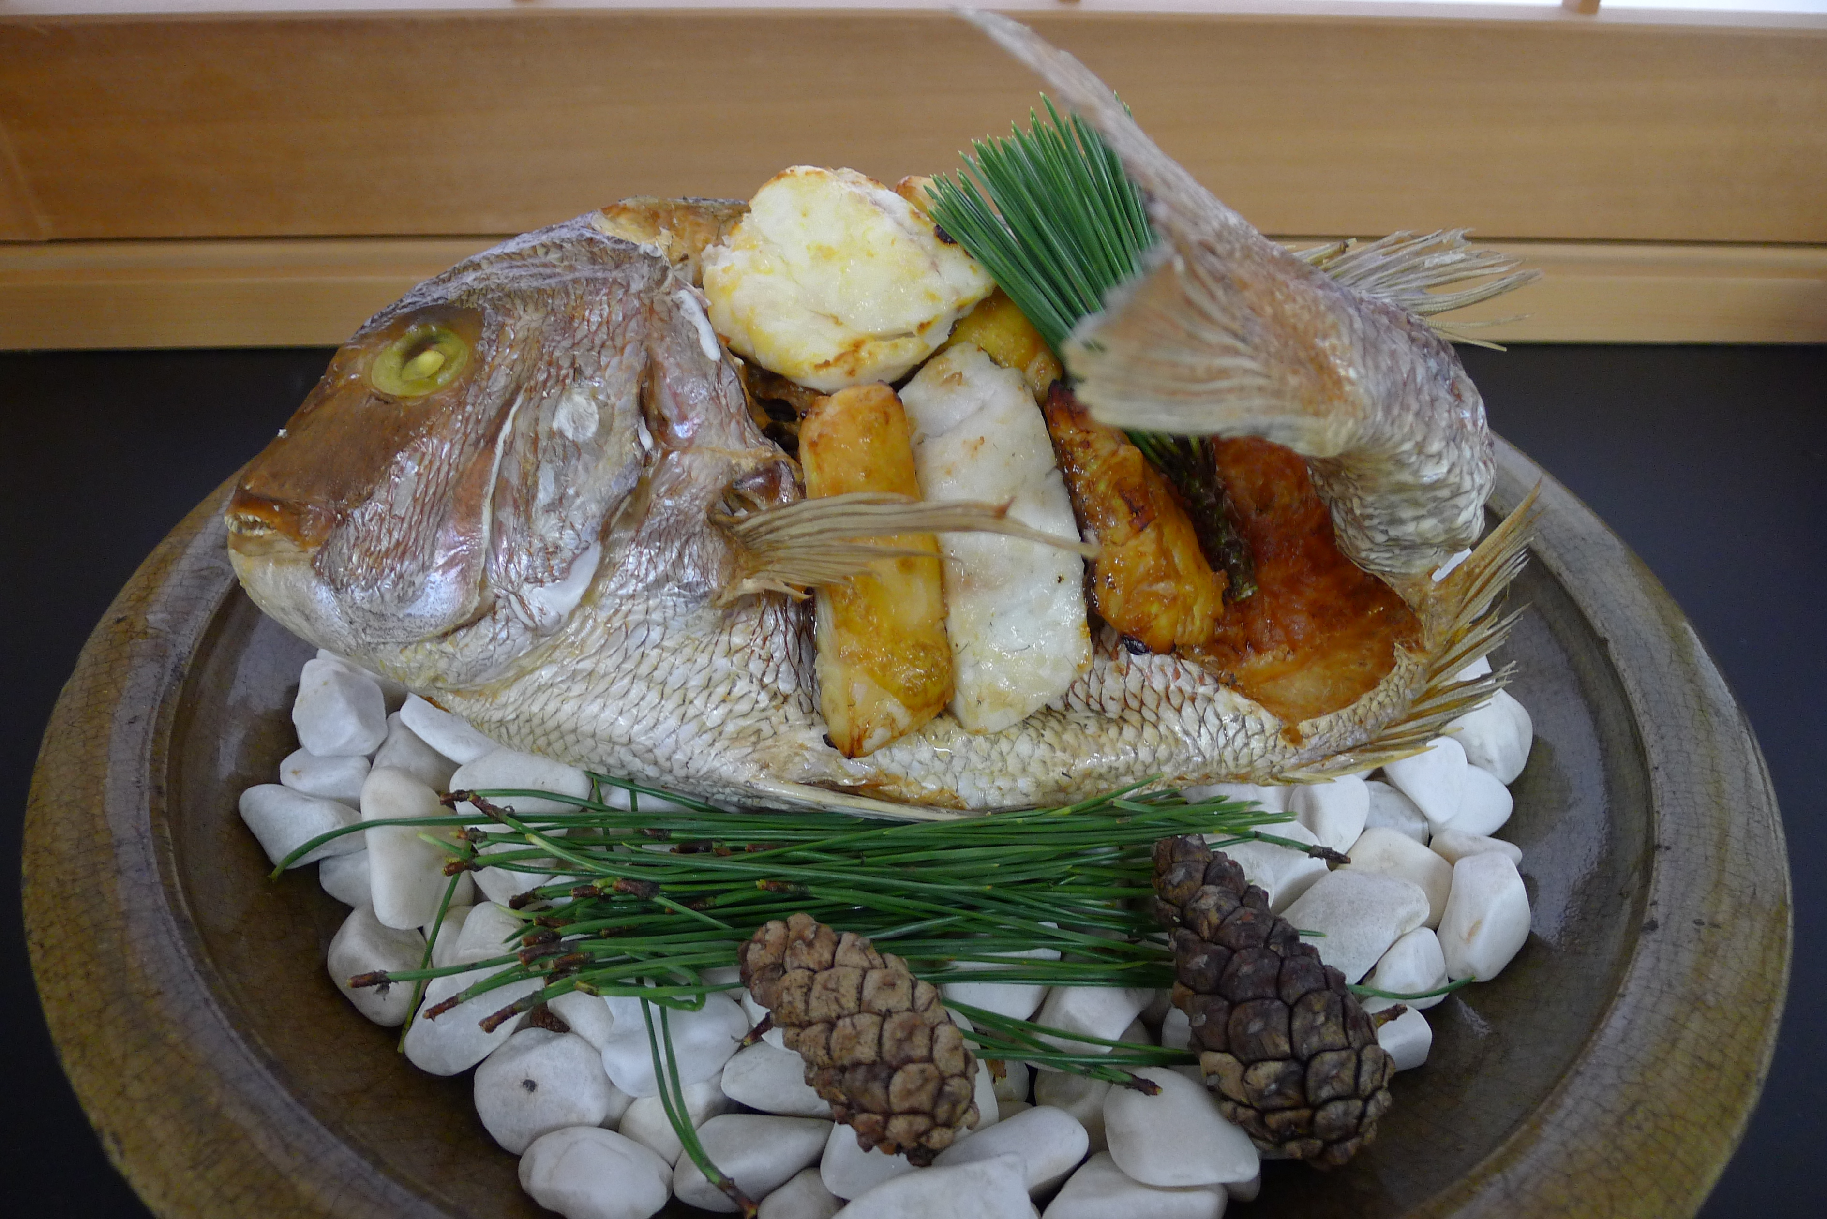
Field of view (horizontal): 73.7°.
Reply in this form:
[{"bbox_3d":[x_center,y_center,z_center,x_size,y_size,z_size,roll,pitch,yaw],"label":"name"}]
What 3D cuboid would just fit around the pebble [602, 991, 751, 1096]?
[{"bbox_3d":[-0.040,0.071,0.204,0.025,0.016,0.021,2,40,0],"label":"pebble"}]

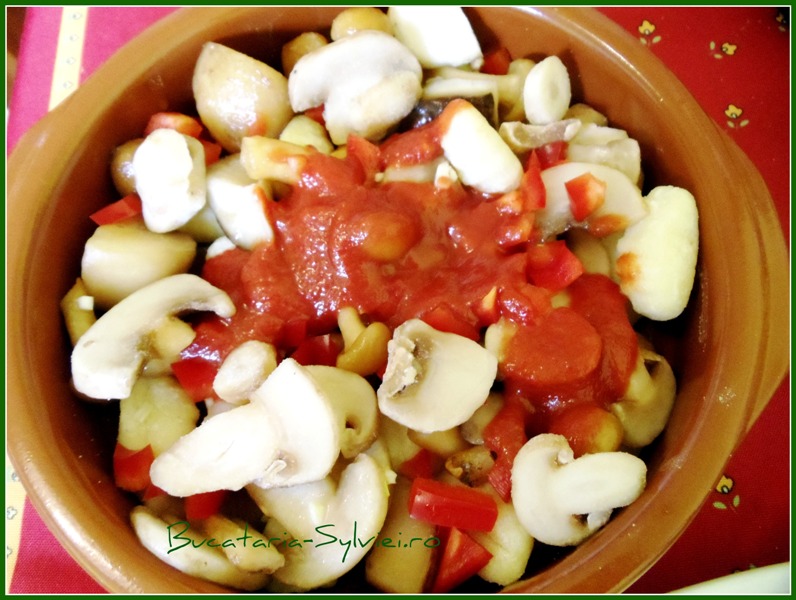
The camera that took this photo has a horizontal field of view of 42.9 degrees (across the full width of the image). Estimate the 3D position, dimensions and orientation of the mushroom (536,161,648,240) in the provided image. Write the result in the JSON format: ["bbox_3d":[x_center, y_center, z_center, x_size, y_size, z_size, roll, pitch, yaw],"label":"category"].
[{"bbox_3d":[0.068,-0.035,0.353,0.039,0.017,0.027,9,91,9],"label":"mushroom"}]

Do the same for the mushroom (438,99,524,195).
[{"bbox_3d":[0.030,-0.053,0.355,0.018,0.021,0.034,-30,90,5],"label":"mushroom"}]

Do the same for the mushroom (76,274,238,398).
[{"bbox_3d":[-0.081,0.012,0.335,0.055,0.019,0.026,-36,91,-12],"label":"mushroom"}]

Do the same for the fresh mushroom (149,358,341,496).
[{"bbox_3d":[-0.047,0.043,0.322,0.060,0.026,0.037,-23,83,-10],"label":"fresh mushroom"}]

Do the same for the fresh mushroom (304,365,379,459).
[{"bbox_3d":[-0.022,0.037,0.335,0.033,0.016,0.030,39,81,4],"label":"fresh mushroom"}]

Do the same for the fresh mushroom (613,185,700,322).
[{"bbox_3d":[0.086,-0.016,0.335,0.025,0.026,0.042,7,80,-11],"label":"fresh mushroom"}]

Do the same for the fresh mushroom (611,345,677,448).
[{"bbox_3d":[0.075,0.030,0.326,0.029,0.013,0.031,31,87,-6],"label":"fresh mushroom"}]

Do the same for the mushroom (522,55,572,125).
[{"bbox_3d":[0.053,-0.075,0.360,0.010,0.016,0.025,8,103,45],"label":"mushroom"}]

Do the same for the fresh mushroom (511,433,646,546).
[{"bbox_3d":[0.054,0.057,0.304,0.038,0.013,0.032,-12,72,6],"label":"fresh mushroom"}]

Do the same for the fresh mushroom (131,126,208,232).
[{"bbox_3d":[-0.079,-0.041,0.350,0.024,0.023,0.035,6,90,-10],"label":"fresh mushroom"}]

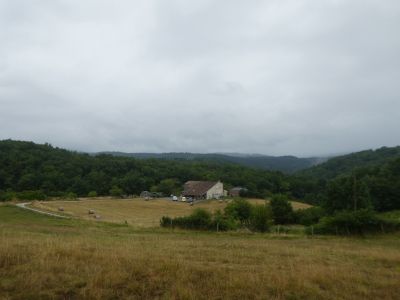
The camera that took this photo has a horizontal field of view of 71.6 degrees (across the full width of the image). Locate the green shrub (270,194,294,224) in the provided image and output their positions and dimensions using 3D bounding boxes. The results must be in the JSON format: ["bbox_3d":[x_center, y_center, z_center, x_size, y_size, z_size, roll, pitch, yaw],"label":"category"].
[{"bbox_3d":[14.580,10.600,49.000,4.240,5.480,4.000,0,-3,0],"label":"green shrub"}]

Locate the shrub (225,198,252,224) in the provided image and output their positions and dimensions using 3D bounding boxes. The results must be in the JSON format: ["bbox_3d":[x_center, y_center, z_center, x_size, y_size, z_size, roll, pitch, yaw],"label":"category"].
[{"bbox_3d":[6.250,10.180,45.000,4.540,4.790,4.200,0,-3,0],"label":"shrub"}]

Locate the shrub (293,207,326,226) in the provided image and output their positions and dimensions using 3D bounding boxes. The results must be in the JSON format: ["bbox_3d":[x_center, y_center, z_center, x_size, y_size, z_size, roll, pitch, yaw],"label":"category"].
[{"bbox_3d":[19.650,11.990,50.000,6.310,3.610,4.500,0,-3,0],"label":"shrub"}]

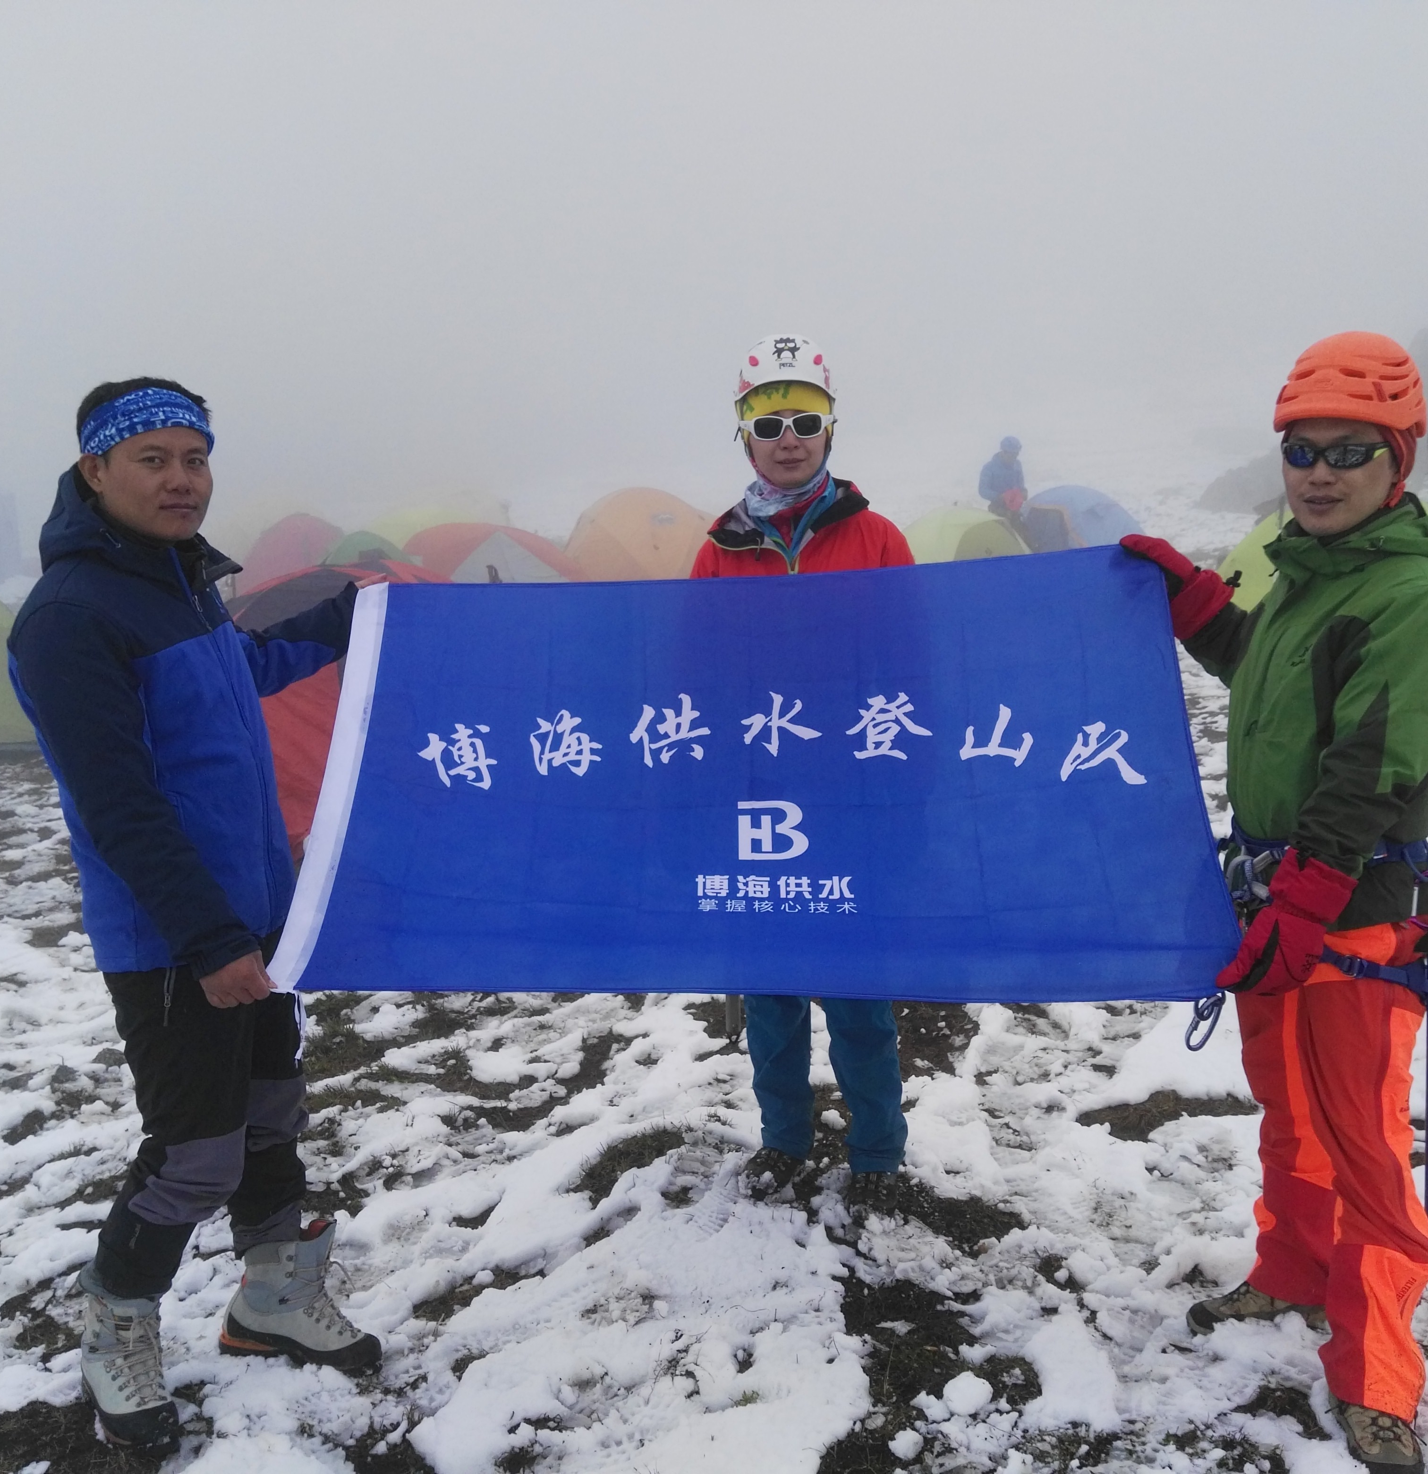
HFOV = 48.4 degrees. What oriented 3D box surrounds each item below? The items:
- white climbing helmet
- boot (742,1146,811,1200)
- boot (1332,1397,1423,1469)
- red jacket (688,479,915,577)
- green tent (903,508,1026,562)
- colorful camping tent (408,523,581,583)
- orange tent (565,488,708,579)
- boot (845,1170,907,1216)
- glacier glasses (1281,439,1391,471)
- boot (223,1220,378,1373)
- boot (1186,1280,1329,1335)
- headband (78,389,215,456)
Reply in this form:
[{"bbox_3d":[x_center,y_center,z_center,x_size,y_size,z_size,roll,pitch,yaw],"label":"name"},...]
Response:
[{"bbox_3d":[0.138,-0.711,3.100,0.210,0.155,0.265,0,12,3],"label":"white climbing helmet"},{"bbox_3d":[0.137,0.835,3.394,0.110,0.170,0.290,3,13,18],"label":"boot"},{"bbox_3d":[1.083,1.052,2.599,0.115,0.160,0.300,1,12,9],"label":"boot"},{"bbox_3d":[0.180,-0.170,3.240,0.530,0.700,0.290,-1,7,5],"label":"red jacket"},{"bbox_3d":[2.432,-1.769,15.891,2.000,1.100,1.900,-5,13,-20],"label":"green tent"},{"bbox_3d":[-1.500,-0.872,10.664,1.900,1.120,1.800,-3,7,-14],"label":"colorful camping tent"},{"bbox_3d":[-0.611,-1.444,13.069,1.800,1.200,1.900,-3,7,-13],"label":"orange tent"},{"bbox_3d":[0.345,0.847,3.326,0.110,0.170,0.290,1,12,9],"label":"boot"},{"bbox_3d":[0.957,-0.430,2.445,0.145,0.047,0.140,5,9,41],"label":"glacier glasses"},{"bbox_3d":[-0.737,0.984,2.812,0.295,0.225,0.115,2,13,13],"label":"boot"},{"bbox_3d":[0.995,0.976,2.819,0.300,0.155,0.115,0,7,5],"label":"boot"},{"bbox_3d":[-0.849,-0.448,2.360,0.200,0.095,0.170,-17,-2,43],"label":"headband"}]

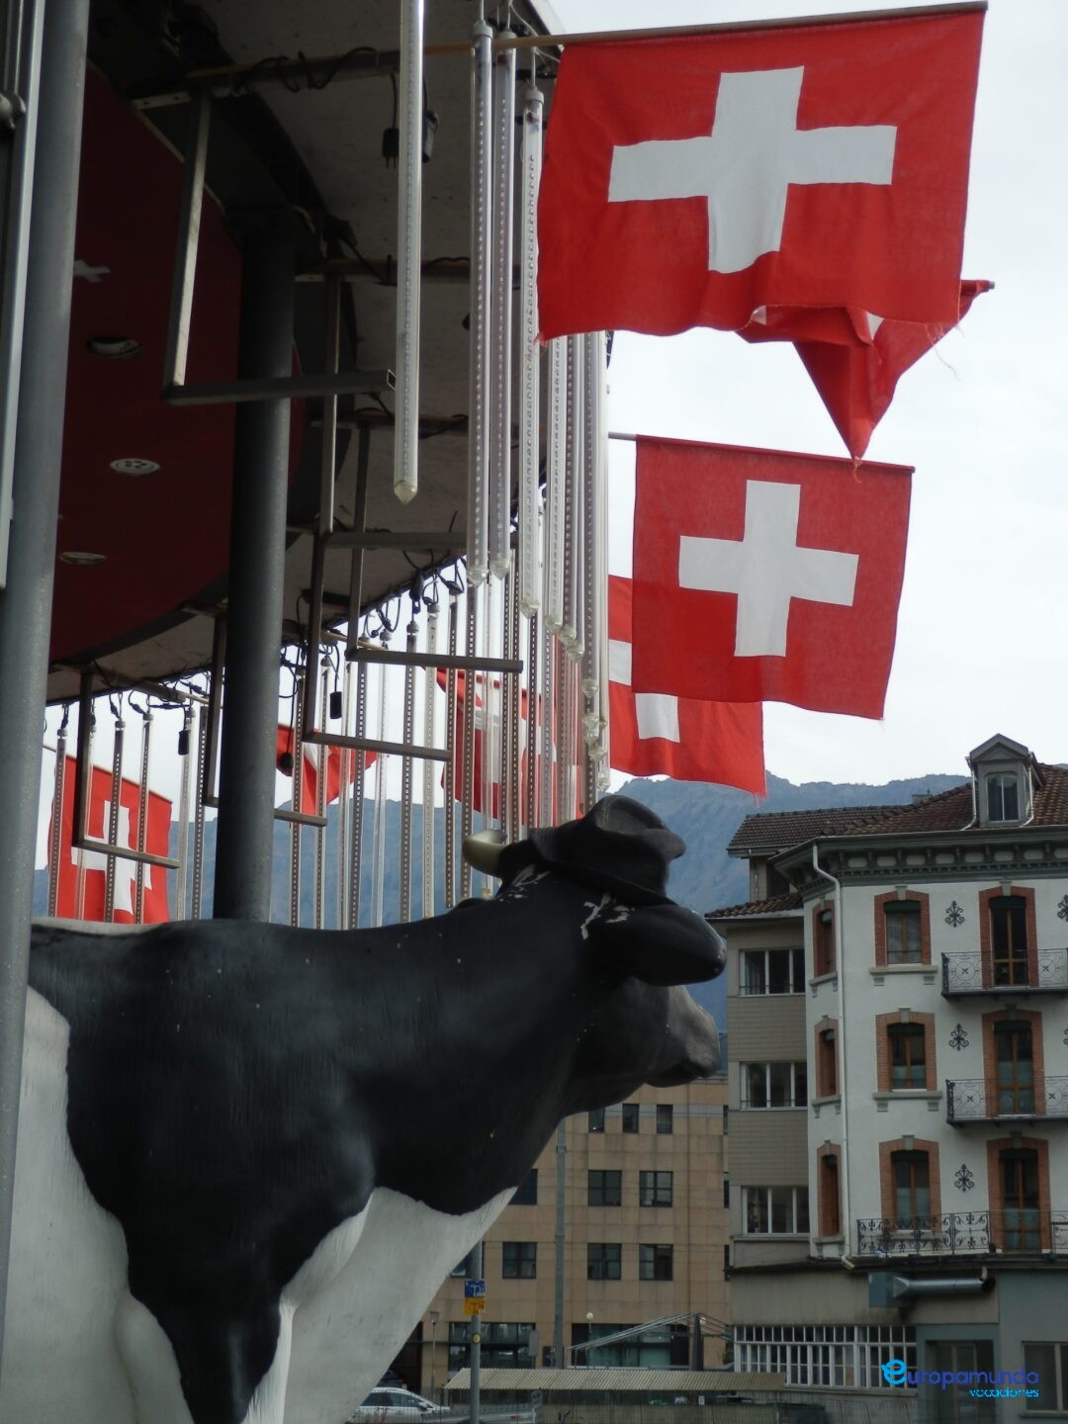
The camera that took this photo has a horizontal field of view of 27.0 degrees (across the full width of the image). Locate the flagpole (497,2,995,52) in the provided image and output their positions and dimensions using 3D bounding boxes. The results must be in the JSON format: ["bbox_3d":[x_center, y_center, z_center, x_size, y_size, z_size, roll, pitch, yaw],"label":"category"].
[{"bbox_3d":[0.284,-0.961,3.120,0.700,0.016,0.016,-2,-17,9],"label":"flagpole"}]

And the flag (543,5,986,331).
[{"bbox_3d":[0.309,-0.728,3.004,0.620,0.530,0.080,-2,-28,9],"label":"flag"}]

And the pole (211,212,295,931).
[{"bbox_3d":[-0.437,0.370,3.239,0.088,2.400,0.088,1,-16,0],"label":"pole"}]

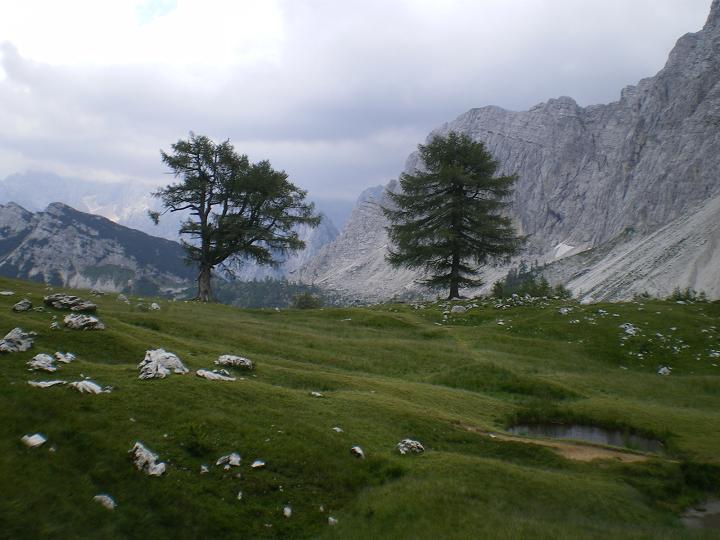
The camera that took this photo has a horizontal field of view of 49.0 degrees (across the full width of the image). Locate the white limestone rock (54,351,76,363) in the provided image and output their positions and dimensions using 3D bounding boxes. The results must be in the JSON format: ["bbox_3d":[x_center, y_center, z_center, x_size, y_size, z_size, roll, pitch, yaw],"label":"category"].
[{"bbox_3d":[-7.638,2.243,20.500,0.571,0.258,0.428,0,1,0],"label":"white limestone rock"}]

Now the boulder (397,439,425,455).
[{"bbox_3d":[0.894,3.126,14.000,0.496,0.227,0.397,0,1,0],"label":"boulder"}]

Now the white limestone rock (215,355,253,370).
[{"bbox_3d":[-3.201,2.341,20.000,0.962,0.332,0.625,0,1,0],"label":"white limestone rock"}]

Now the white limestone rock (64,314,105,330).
[{"bbox_3d":[-7.668,1.461,22.000,1.051,0.420,0.750,0,0,-19],"label":"white limestone rock"}]

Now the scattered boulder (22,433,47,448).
[{"bbox_3d":[-4.337,2.265,10.500,0.319,0.170,0.270,0,0,-22],"label":"scattered boulder"}]

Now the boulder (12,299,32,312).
[{"bbox_3d":[-10.888,1.145,25.500,0.593,0.420,0.500,0,0,-23],"label":"boulder"}]

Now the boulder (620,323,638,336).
[{"bbox_3d":[12.957,2.861,38.000,0.865,0.586,0.692,0,1,0],"label":"boulder"}]

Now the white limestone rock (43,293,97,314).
[{"bbox_3d":[-9.372,1.049,25.500,1.635,0.560,1.100,0,0,-20],"label":"white limestone rock"}]

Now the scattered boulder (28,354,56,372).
[{"bbox_3d":[-6.447,1.893,16.000,0.563,0.320,0.420,0,0,-22],"label":"scattered boulder"}]

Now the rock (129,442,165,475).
[{"bbox_3d":[-2.957,2.637,11.000,0.529,0.379,0.423,0,1,0],"label":"rock"}]

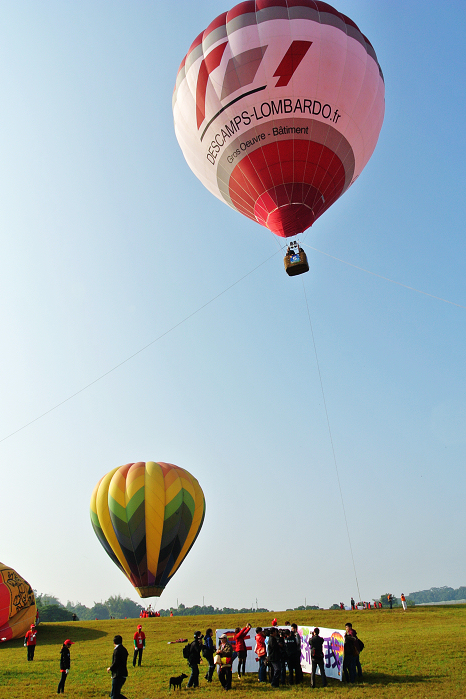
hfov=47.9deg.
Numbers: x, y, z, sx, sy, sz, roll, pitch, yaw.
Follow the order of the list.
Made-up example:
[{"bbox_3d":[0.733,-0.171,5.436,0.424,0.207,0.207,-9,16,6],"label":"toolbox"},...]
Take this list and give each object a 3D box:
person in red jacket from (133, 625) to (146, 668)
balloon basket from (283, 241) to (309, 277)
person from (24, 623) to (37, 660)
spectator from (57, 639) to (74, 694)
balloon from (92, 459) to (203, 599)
[{"bbox_3d":[-4.425,13.943,24.686,0.560,1.709,0.360,9,-28,-20],"label":"person in red jacket"},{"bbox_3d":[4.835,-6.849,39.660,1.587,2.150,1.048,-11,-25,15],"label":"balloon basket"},{"bbox_3d":[-10.396,15.149,27.102,0.560,1.650,0.360,9,-28,-20],"label":"person"},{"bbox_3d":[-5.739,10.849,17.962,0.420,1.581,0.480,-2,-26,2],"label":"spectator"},{"bbox_3d":[-12.138,25.940,76.356,17.000,18.500,17.000,-5,-26,-2],"label":"balloon"}]

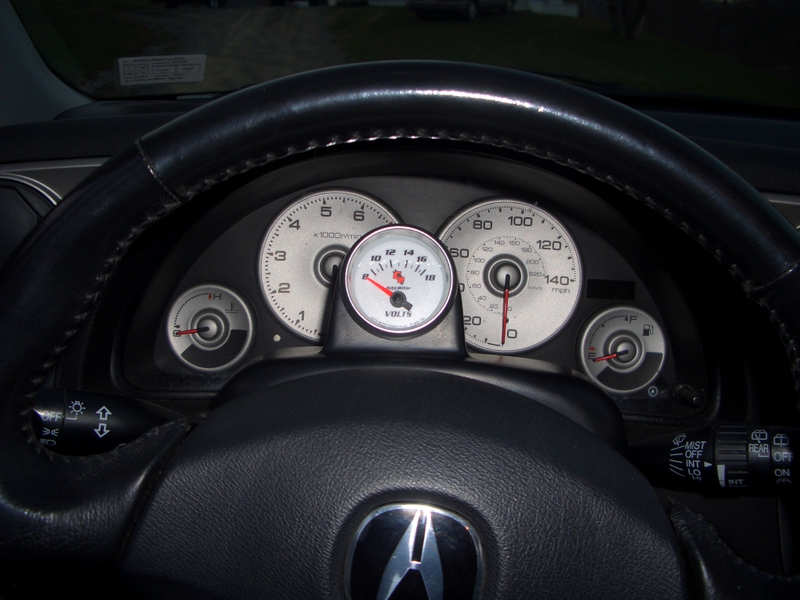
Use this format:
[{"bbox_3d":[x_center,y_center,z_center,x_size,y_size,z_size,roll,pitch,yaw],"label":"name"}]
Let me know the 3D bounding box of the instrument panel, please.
[{"bbox_3d":[0.014,-0.013,0.518,0.370,0.163,0.085,3,0,0],"label":"instrument panel"}]

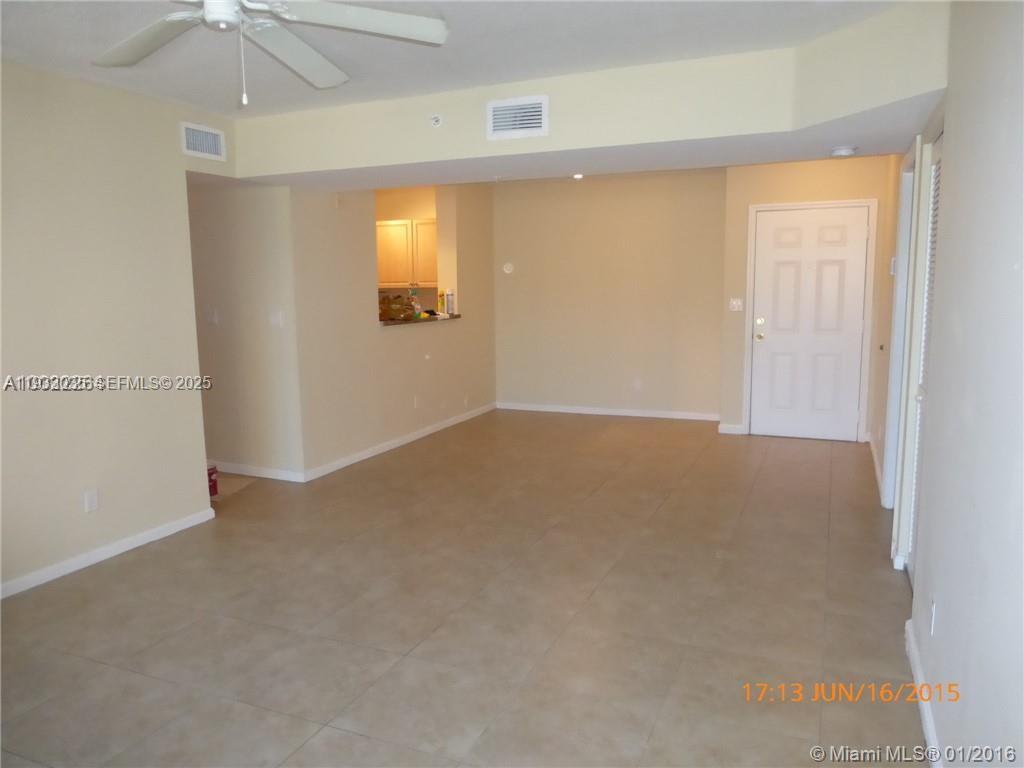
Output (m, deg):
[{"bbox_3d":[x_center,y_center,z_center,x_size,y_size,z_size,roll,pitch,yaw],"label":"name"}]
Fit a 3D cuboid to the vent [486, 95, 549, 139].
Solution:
[{"bbox_3d":[0.028,-1.424,3.805,0.355,0.203,0.030,3,9,23],"label":"vent"}]

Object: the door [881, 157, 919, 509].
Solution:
[{"bbox_3d":[2.249,-0.186,4.065,0.060,2.070,0.820,3,9,23],"label":"door"}]

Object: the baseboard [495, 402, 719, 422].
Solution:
[{"bbox_3d":[0.984,0.298,7.666,2.480,0.080,0.018,3,9,23],"label":"baseboard"}]

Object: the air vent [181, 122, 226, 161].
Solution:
[{"bbox_3d":[-1.885,-1.490,4.373,0.030,0.195,0.350,3,9,23],"label":"air vent"}]

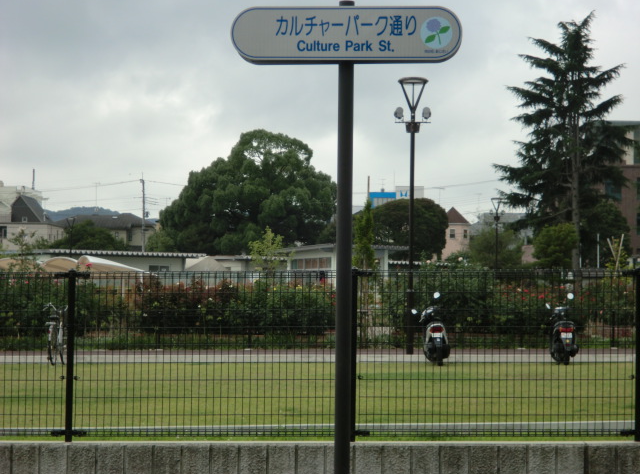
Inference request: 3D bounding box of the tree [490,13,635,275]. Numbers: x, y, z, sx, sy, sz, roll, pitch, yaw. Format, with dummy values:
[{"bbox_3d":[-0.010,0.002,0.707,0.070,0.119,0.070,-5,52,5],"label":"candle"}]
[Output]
[{"bbox_3d":[12.302,-3.713,85.000,7.000,15.400,7.000,1,-2,0],"label":"tree"}]

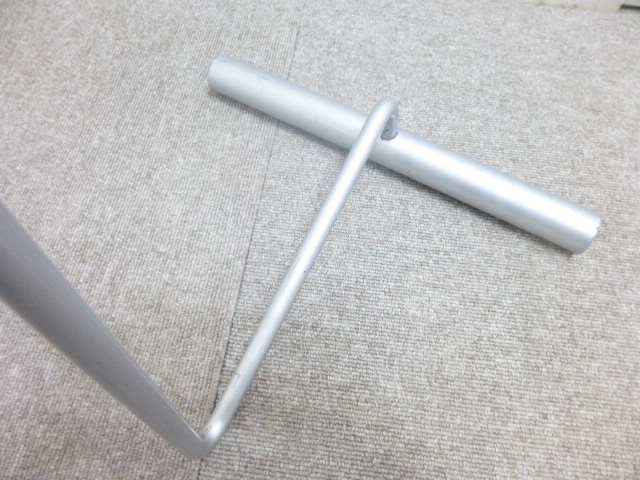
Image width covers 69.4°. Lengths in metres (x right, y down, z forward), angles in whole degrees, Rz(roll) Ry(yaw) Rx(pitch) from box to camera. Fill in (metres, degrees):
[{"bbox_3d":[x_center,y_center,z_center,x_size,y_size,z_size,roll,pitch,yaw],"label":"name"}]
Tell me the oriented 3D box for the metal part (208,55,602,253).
[{"bbox_3d":[0.051,-0.074,0.362,0.319,0.032,0.032,27,67,13],"label":"metal part"}]

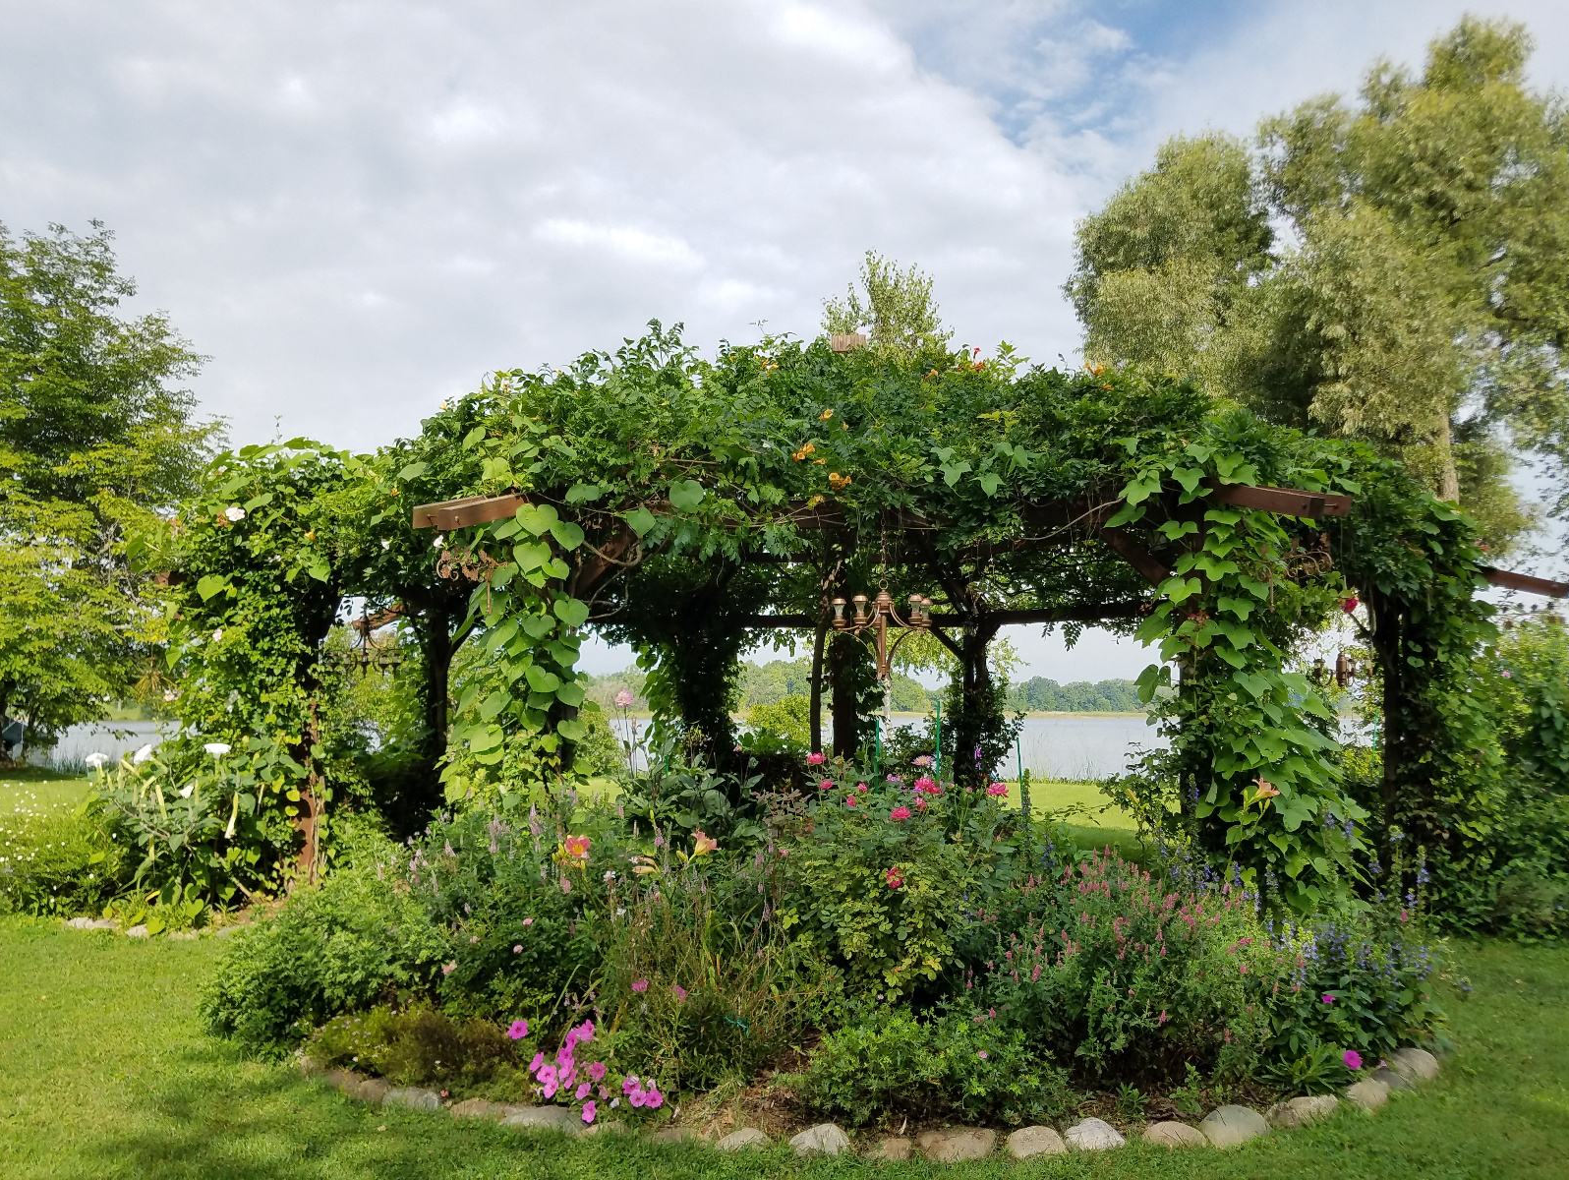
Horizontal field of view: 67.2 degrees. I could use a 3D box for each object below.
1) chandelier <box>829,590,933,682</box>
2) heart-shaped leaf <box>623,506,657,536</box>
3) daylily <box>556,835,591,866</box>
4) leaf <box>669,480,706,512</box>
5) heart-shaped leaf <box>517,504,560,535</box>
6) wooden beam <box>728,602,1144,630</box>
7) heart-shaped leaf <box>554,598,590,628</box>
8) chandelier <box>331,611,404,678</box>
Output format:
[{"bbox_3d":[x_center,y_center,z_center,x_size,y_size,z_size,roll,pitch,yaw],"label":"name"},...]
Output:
[{"bbox_3d":[0.472,0.224,5.750,0.510,0.455,0.510,0,-6,5],"label":"chandelier"},{"bbox_3d":[-0.681,-0.320,5.600,0.145,0.145,0.030,1,-21,-7],"label":"heart-shaped leaf"},{"bbox_3d":[-0.874,1.078,4.900,0.135,0.125,0.110,1,-6,-10],"label":"daylily"},{"bbox_3d":[-0.456,-0.442,5.550,0.160,0.155,0.030,0,-21,-5],"label":"leaf"},{"bbox_3d":[-1.150,-0.326,5.500,0.195,0.175,0.035,1,-28,-12],"label":"heart-shaped leaf"},{"bbox_3d":[1.658,0.271,12.700,4.500,0.170,0.180,-1,-6,10],"label":"wooden beam"},{"bbox_3d":[-0.996,0.110,5.550,0.165,0.150,0.030,1,-26,-10],"label":"heart-shaped leaf"},{"bbox_3d":[-3.249,0.421,9.200,0.560,0.530,0.560,2,-6,-19],"label":"chandelier"}]

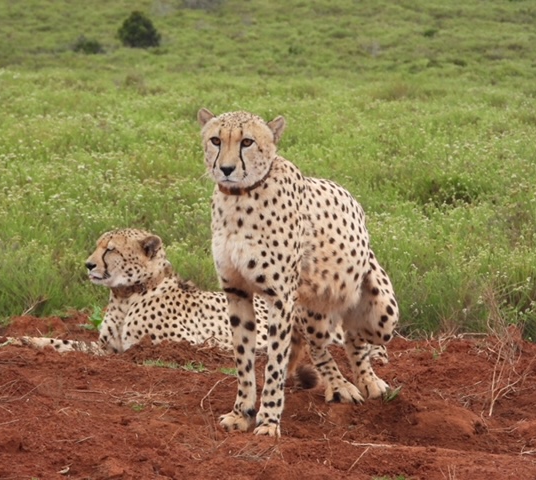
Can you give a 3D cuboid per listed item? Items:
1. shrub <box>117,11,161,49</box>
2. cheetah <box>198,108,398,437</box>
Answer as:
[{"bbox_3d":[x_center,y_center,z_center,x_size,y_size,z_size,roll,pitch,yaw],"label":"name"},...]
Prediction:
[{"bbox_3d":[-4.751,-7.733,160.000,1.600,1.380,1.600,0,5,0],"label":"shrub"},{"bbox_3d":[0.084,0.062,12.000,0.300,0.900,0.850,3,6,27],"label":"cheetah"}]

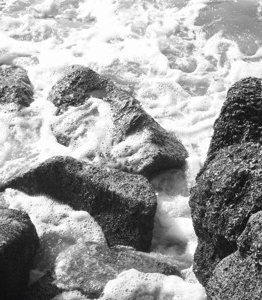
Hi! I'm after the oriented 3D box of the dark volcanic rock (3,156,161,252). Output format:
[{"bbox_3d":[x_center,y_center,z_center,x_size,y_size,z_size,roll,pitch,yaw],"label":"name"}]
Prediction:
[{"bbox_3d":[-0.310,0.254,4.550,0.930,0.390,0.420,18,38,24],"label":"dark volcanic rock"}]

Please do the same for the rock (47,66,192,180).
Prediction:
[{"bbox_3d":[-0.110,-0.171,5.216,0.520,0.350,1.080,-21,39,-28],"label":"rock"}]

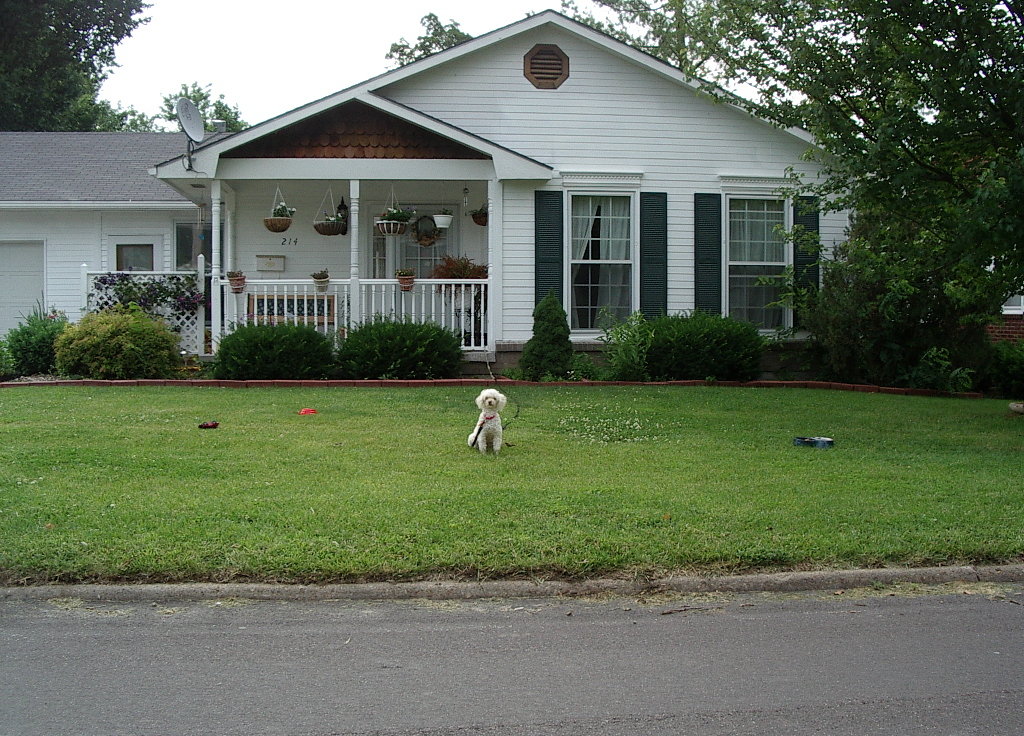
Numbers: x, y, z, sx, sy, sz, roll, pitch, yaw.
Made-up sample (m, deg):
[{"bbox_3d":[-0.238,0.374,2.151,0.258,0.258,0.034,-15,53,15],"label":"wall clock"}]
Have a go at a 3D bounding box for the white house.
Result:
[{"bbox_3d":[-2.700,-2.500,20.300,14.600,4.800,11.000,0,2,-6],"label":"white house"}]

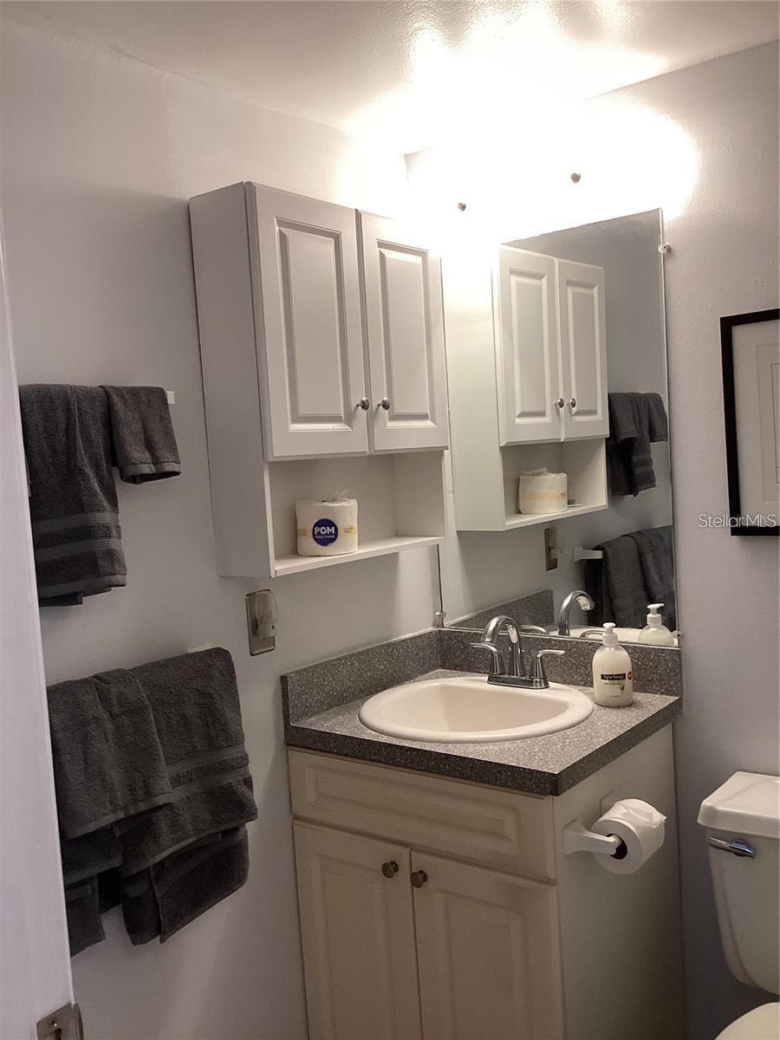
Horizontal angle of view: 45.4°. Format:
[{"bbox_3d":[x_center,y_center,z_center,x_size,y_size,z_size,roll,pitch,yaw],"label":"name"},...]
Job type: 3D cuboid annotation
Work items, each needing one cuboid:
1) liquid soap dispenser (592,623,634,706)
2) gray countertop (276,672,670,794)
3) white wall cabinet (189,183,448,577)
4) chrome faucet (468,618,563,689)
[{"bbox_3d":[0.464,0.298,1.952,0.081,0.171,0.081,-3,4,13],"label":"liquid soap dispenser"},{"bbox_3d":[0.202,0.418,1.964,0.635,0.039,0.557,0,5,38],"label":"gray countertop"},{"bbox_3d":[-0.109,-0.275,1.949,0.173,0.713,0.572,0,5,38],"label":"white wall cabinet"},{"bbox_3d":[0.252,0.294,2.060,0.245,0.170,0.180,0,5,38],"label":"chrome faucet"}]

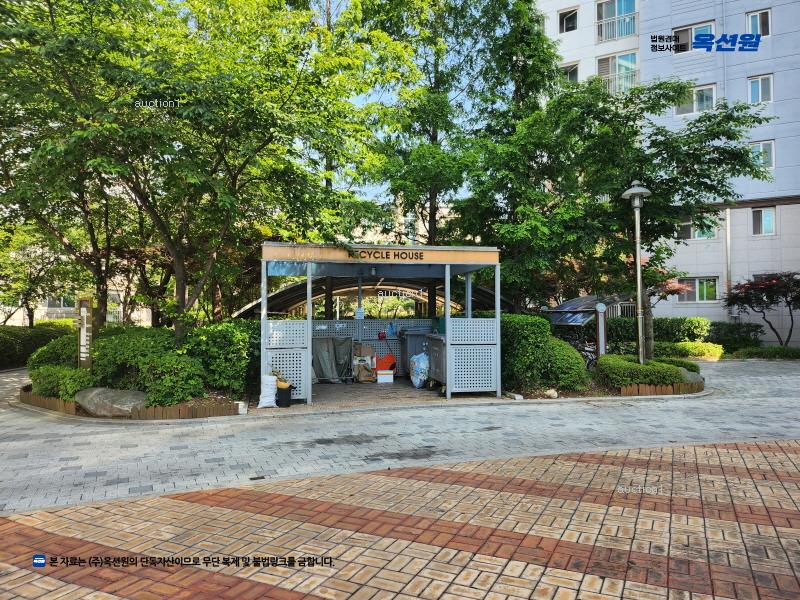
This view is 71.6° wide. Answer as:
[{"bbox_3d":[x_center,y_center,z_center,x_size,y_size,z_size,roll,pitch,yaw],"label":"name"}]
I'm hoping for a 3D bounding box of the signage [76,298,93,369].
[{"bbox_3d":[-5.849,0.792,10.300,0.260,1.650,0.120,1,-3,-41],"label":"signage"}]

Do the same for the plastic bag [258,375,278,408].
[{"bbox_3d":[-2.323,1.590,9.800,0.320,0.580,0.260,0,-2,-6],"label":"plastic bag"}]

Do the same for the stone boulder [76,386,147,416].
[{"bbox_3d":[-4.733,1.631,9.100,1.000,0.450,0.680,-1,-2,18],"label":"stone boulder"}]

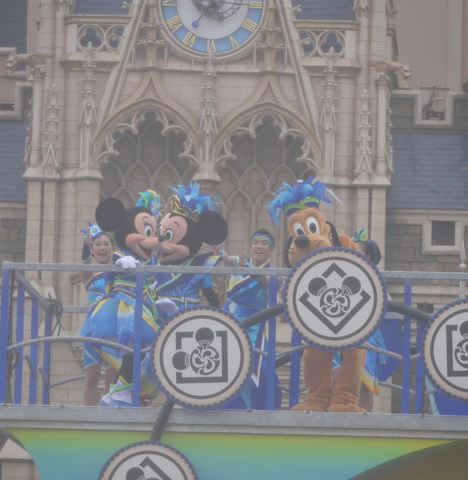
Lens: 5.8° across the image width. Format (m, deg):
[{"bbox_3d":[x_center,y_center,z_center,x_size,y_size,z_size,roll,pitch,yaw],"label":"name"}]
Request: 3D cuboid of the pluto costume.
[{"bbox_3d":[0.627,0.419,34.000,0.760,1.720,0.800,0,-7,12],"label":"pluto costume"}]

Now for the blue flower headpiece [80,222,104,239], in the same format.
[{"bbox_3d":[-1.081,-0.072,34.800,0.160,0.120,0.130,1,-7,6],"label":"blue flower headpiece"}]

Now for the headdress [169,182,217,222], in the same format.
[{"bbox_3d":[-0.309,-0.279,34.100,0.330,0.270,0.310,6,-8,26],"label":"headdress"}]

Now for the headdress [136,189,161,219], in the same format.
[{"bbox_3d":[-0.630,-0.271,34.000,0.190,0.200,0.180,5,-8,-26],"label":"headdress"}]

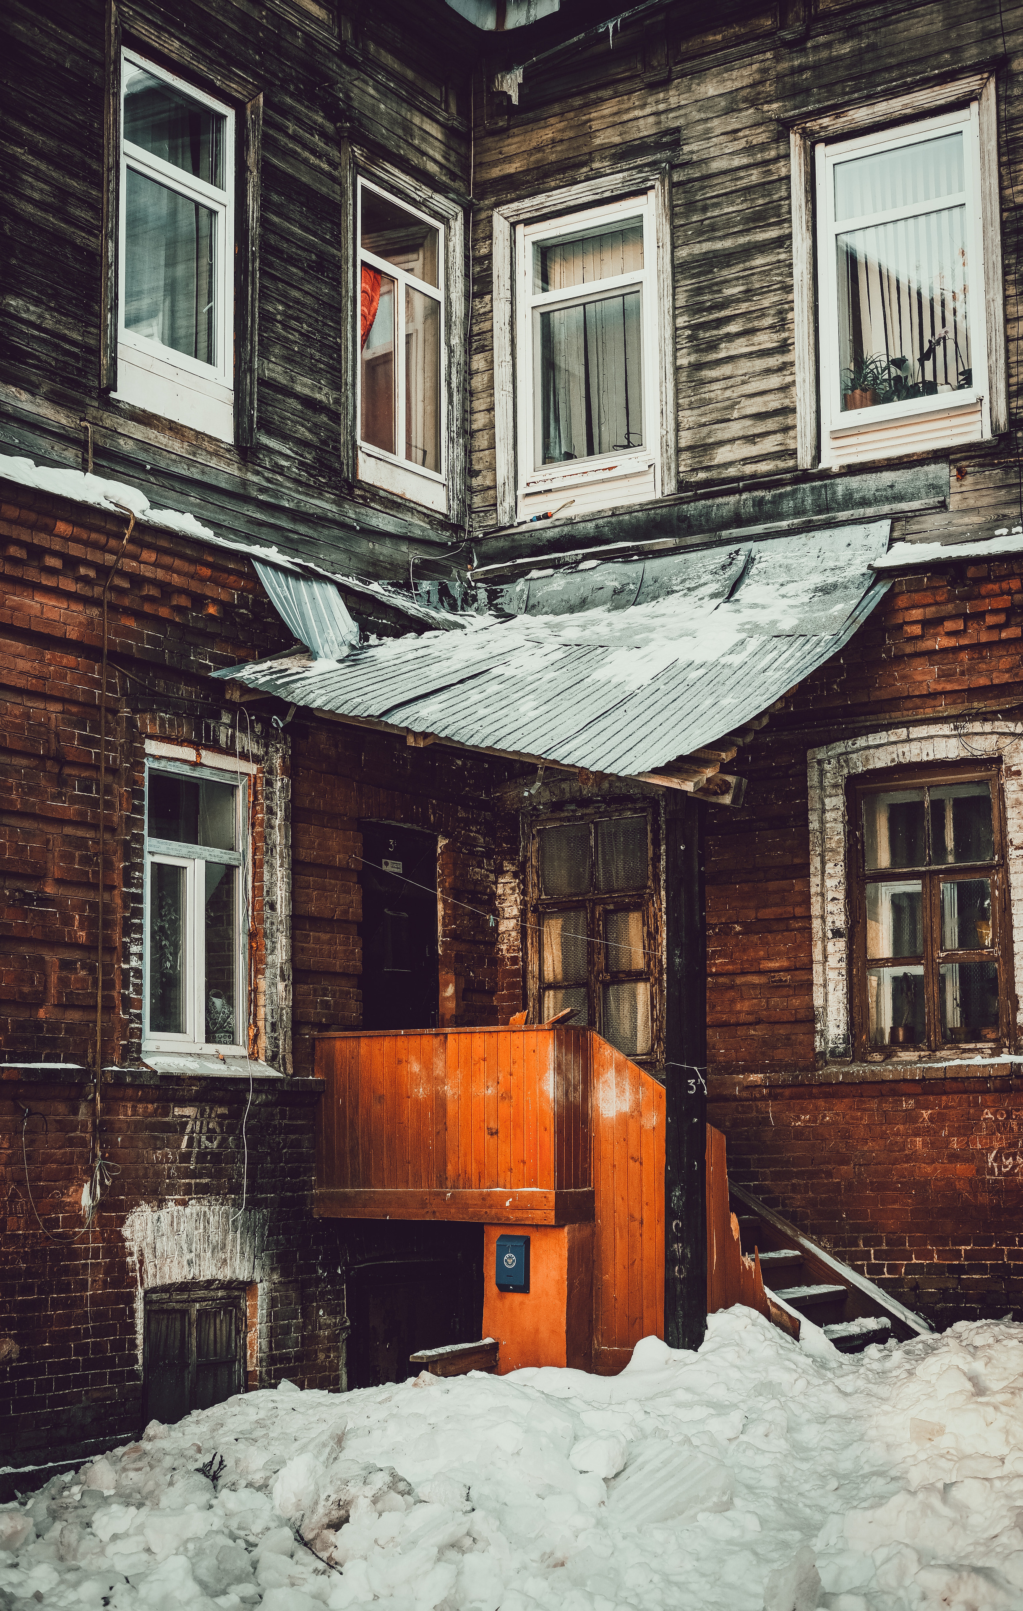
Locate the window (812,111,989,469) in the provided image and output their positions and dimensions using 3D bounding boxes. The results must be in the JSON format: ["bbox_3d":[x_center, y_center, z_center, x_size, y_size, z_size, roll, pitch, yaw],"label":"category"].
[{"bbox_3d":[2.432,-3.214,14.708,1.075,2.122,0.100,-6,-10,32],"label":"window"}]

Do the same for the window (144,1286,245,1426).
[{"bbox_3d":[-1.754,3.014,12.856,0.120,0.759,0.834,-6,-10,32],"label":"window"}]

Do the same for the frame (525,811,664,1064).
[{"bbox_3d":[0.554,0.864,15.280,1.004,1.681,0.120,-6,-10,32],"label":"frame"}]

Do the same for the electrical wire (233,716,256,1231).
[{"bbox_3d":[-1.503,0.873,13.338,0.100,2.912,0.178,-6,-10,32],"label":"electrical wire"}]

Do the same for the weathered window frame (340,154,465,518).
[{"bbox_3d":[-0.760,-3.058,15.668,0.150,2.174,1.406,-6,-10,32],"label":"weathered window frame"}]

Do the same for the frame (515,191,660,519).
[{"bbox_3d":[0.523,-2.983,15.912,1.092,2.091,0.100,-6,-10,32],"label":"frame"}]

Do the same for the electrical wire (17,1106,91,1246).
[{"bbox_3d":[-2.295,1.859,11.916,0.060,0.687,0.513,-6,-10,32],"label":"electrical wire"}]

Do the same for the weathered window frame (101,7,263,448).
[{"bbox_3d":[-1.955,-3.313,13.823,0.150,2.223,1.389,-6,-10,32],"label":"weathered window frame"}]

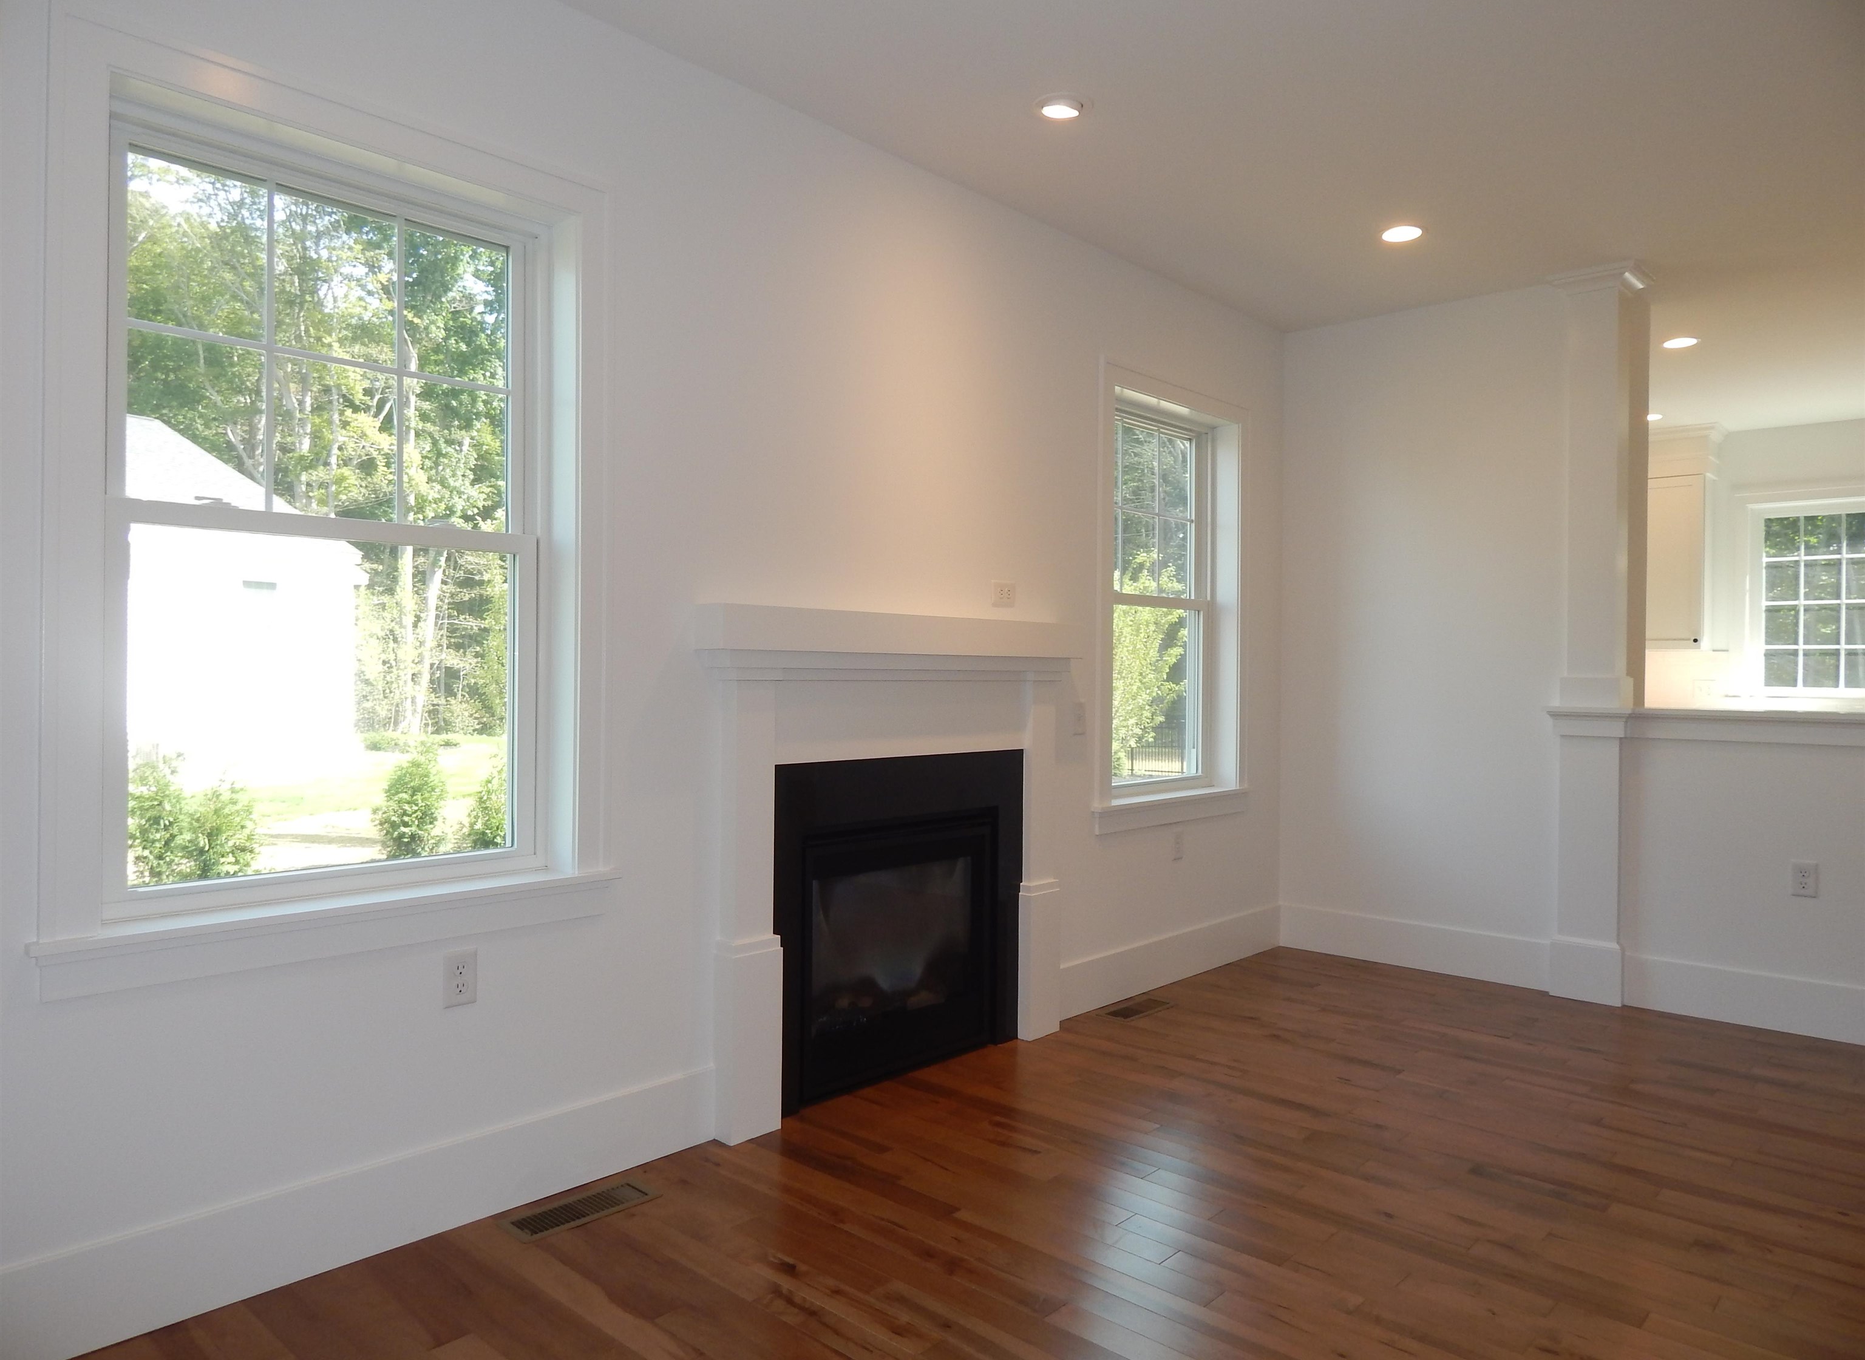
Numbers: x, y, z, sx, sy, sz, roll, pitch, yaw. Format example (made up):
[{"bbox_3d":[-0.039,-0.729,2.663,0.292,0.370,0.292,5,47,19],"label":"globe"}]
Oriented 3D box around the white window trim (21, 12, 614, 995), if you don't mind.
[{"bbox_3d":[-1.130,-0.293,2.493,0.084,1.670,1.134,1,0,42],"label":"white window trim"}]

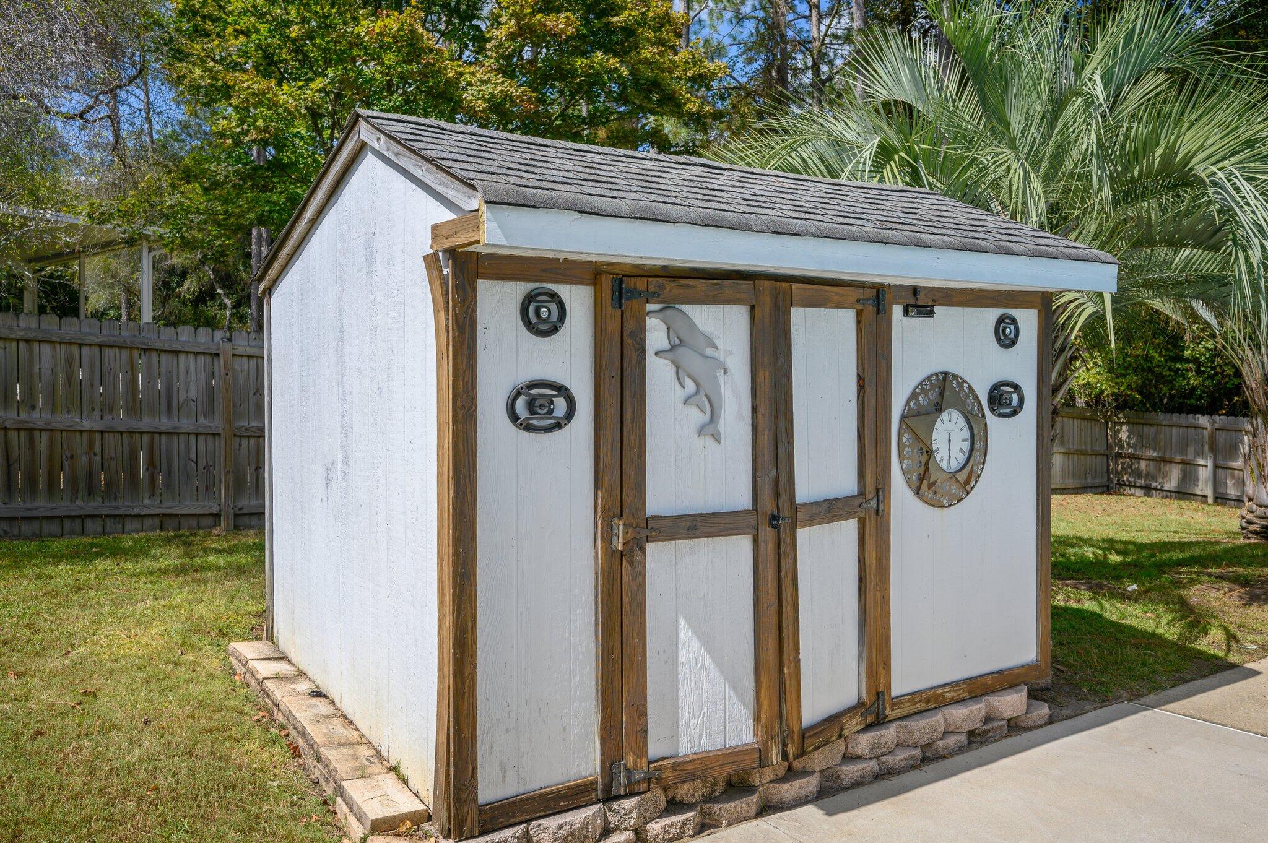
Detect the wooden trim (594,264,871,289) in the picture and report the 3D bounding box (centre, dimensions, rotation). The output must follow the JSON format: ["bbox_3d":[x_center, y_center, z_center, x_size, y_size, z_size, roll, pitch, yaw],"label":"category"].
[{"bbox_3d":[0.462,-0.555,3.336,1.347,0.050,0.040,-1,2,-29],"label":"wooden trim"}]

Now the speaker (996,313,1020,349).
[{"bbox_3d":[1.720,-0.415,4.052,0.165,0.170,0.040,-1,2,-29],"label":"speaker"}]

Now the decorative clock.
[{"bbox_3d":[1.360,0.078,3.866,0.574,0.590,0.042,-1,2,-29],"label":"decorative clock"}]

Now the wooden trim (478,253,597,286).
[{"bbox_3d":[-0.313,-0.507,2.917,0.423,0.090,0.030,-1,2,-29],"label":"wooden trim"}]

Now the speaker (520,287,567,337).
[{"bbox_3d":[-0.301,-0.361,2.911,0.165,0.170,0.040,-1,2,-29],"label":"speaker"}]

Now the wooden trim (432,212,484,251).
[{"bbox_3d":[-0.552,-0.588,2.718,0.040,0.085,0.370,-1,2,-29],"label":"wooden trim"}]

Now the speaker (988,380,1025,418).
[{"bbox_3d":[1.720,-0.103,4.063,0.238,0.174,0.042,-1,2,-29],"label":"speaker"}]

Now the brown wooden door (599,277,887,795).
[{"bbox_3d":[0.476,0.395,3.400,1.375,1.833,0.080,-1,2,-29],"label":"brown wooden door"}]

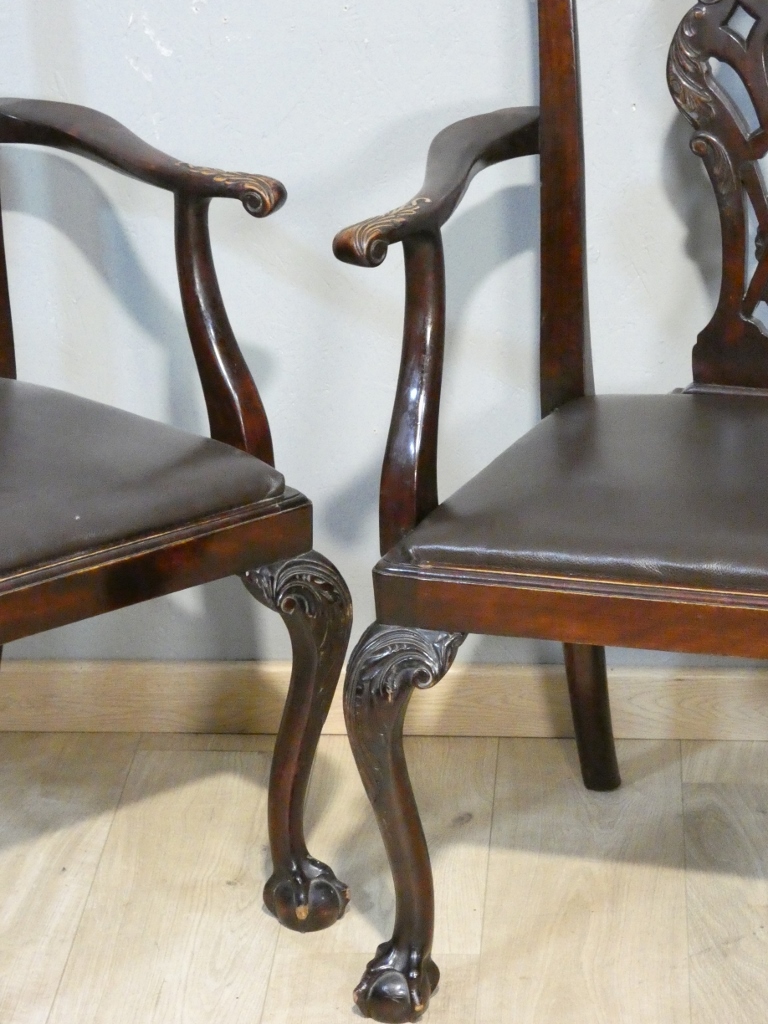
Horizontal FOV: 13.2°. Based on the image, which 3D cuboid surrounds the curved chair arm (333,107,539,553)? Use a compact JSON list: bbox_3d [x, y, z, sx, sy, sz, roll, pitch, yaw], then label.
[{"bbox_3d":[0.047,-0.180,3.149,0.107,0.305,0.466,5,22,15],"label":"curved chair arm"}]

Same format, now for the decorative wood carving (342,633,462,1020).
[{"bbox_3d":[0.027,0.278,3.048,0.112,0.395,0.107,5,22,15],"label":"decorative wood carving"}]

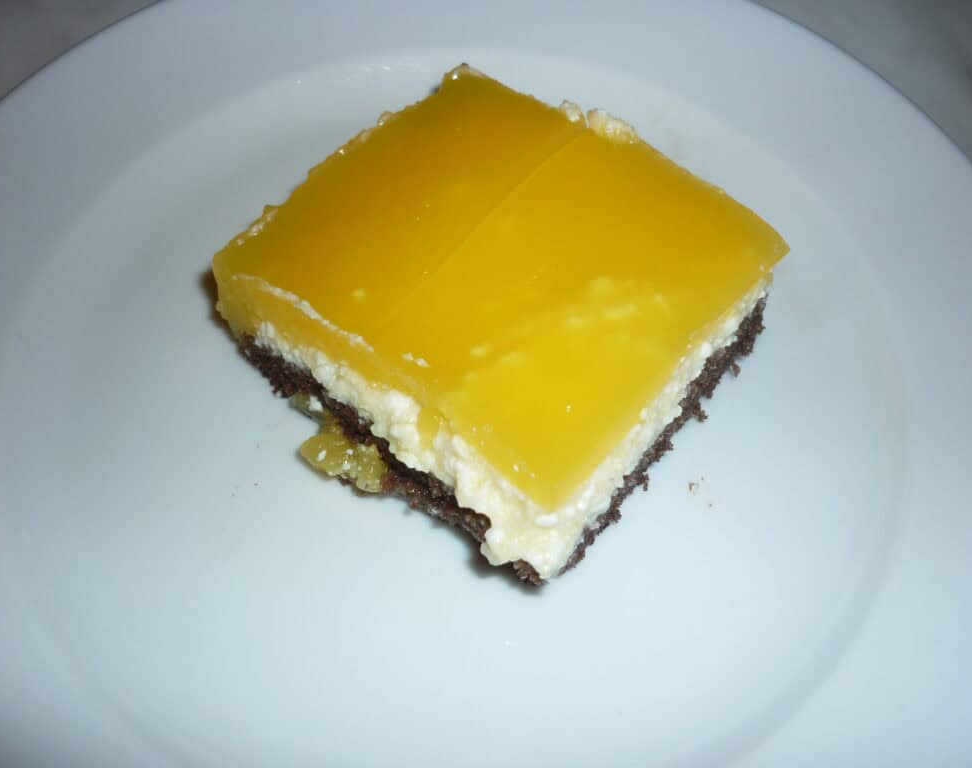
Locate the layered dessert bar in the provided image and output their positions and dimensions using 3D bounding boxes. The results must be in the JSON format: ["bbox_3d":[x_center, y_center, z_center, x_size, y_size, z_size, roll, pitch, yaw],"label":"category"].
[{"bbox_3d":[0.003,-0.018,0.205,0.088,0.027,0.078,35,64,22],"label":"layered dessert bar"}]

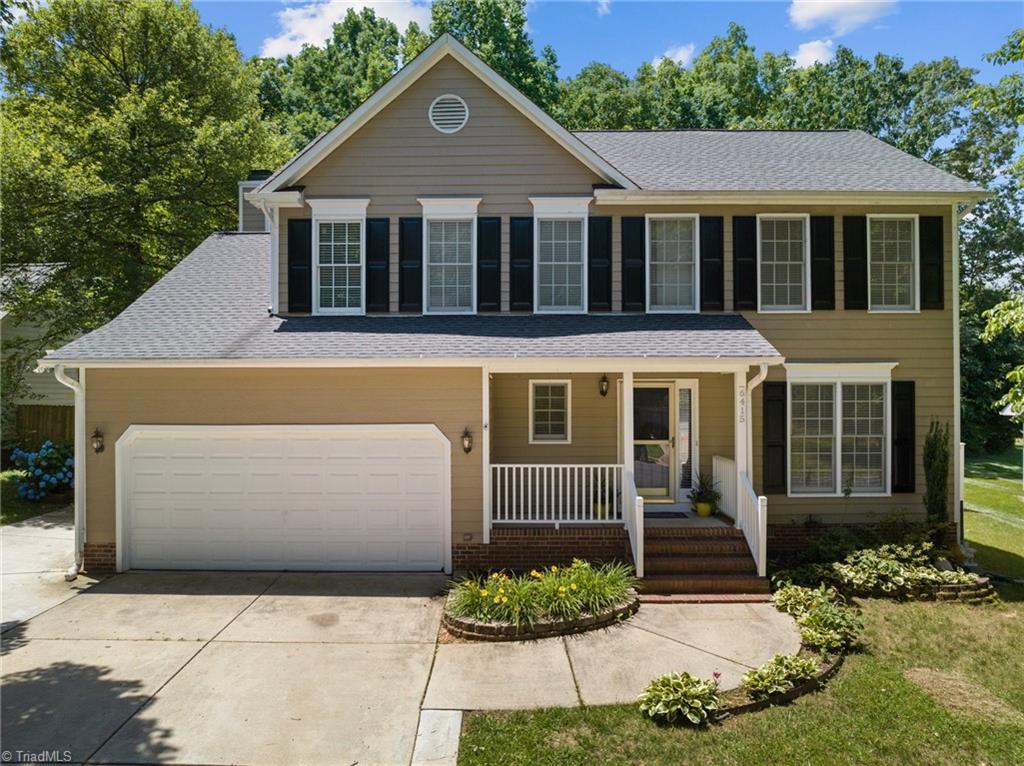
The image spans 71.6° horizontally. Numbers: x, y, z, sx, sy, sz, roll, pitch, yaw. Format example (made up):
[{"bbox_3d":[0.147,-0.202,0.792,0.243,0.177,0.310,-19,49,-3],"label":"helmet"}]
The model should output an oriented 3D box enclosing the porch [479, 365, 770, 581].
[{"bbox_3d":[1.592,1.300,10.959,4.000,3.150,2.350,0,0,0],"label":"porch"}]

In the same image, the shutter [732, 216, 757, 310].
[{"bbox_3d":[3.984,-2.041,12.133,0.405,1.601,0.050,0,0,0],"label":"shutter"}]

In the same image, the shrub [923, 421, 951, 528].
[{"bbox_3d":[7.032,1.580,11.750,0.440,2.000,0.430,0,0,-1],"label":"shrub"}]

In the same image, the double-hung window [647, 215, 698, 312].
[{"bbox_3d":[2.741,-2.041,12.114,0.945,1.720,0.080,0,0,0],"label":"double-hung window"}]

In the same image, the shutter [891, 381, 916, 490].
[{"bbox_3d":[6.684,0.923,12.108,0.405,1.905,0.050,0,0,0],"label":"shutter"}]

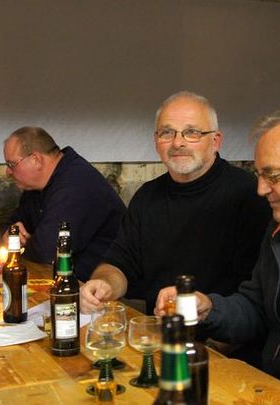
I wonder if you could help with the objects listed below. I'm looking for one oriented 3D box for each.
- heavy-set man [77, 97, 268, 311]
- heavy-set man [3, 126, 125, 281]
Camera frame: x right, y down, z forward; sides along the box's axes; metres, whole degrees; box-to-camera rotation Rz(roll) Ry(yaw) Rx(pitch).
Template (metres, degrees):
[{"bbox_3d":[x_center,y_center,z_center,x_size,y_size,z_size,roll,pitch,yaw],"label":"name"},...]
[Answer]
[{"bbox_3d":[0.070,0.391,1.938,0.660,1.360,0.720,2,3,38],"label":"heavy-set man"},{"bbox_3d":[-0.250,0.396,2.568,0.750,1.300,0.620,-1,3,-23],"label":"heavy-set man"}]

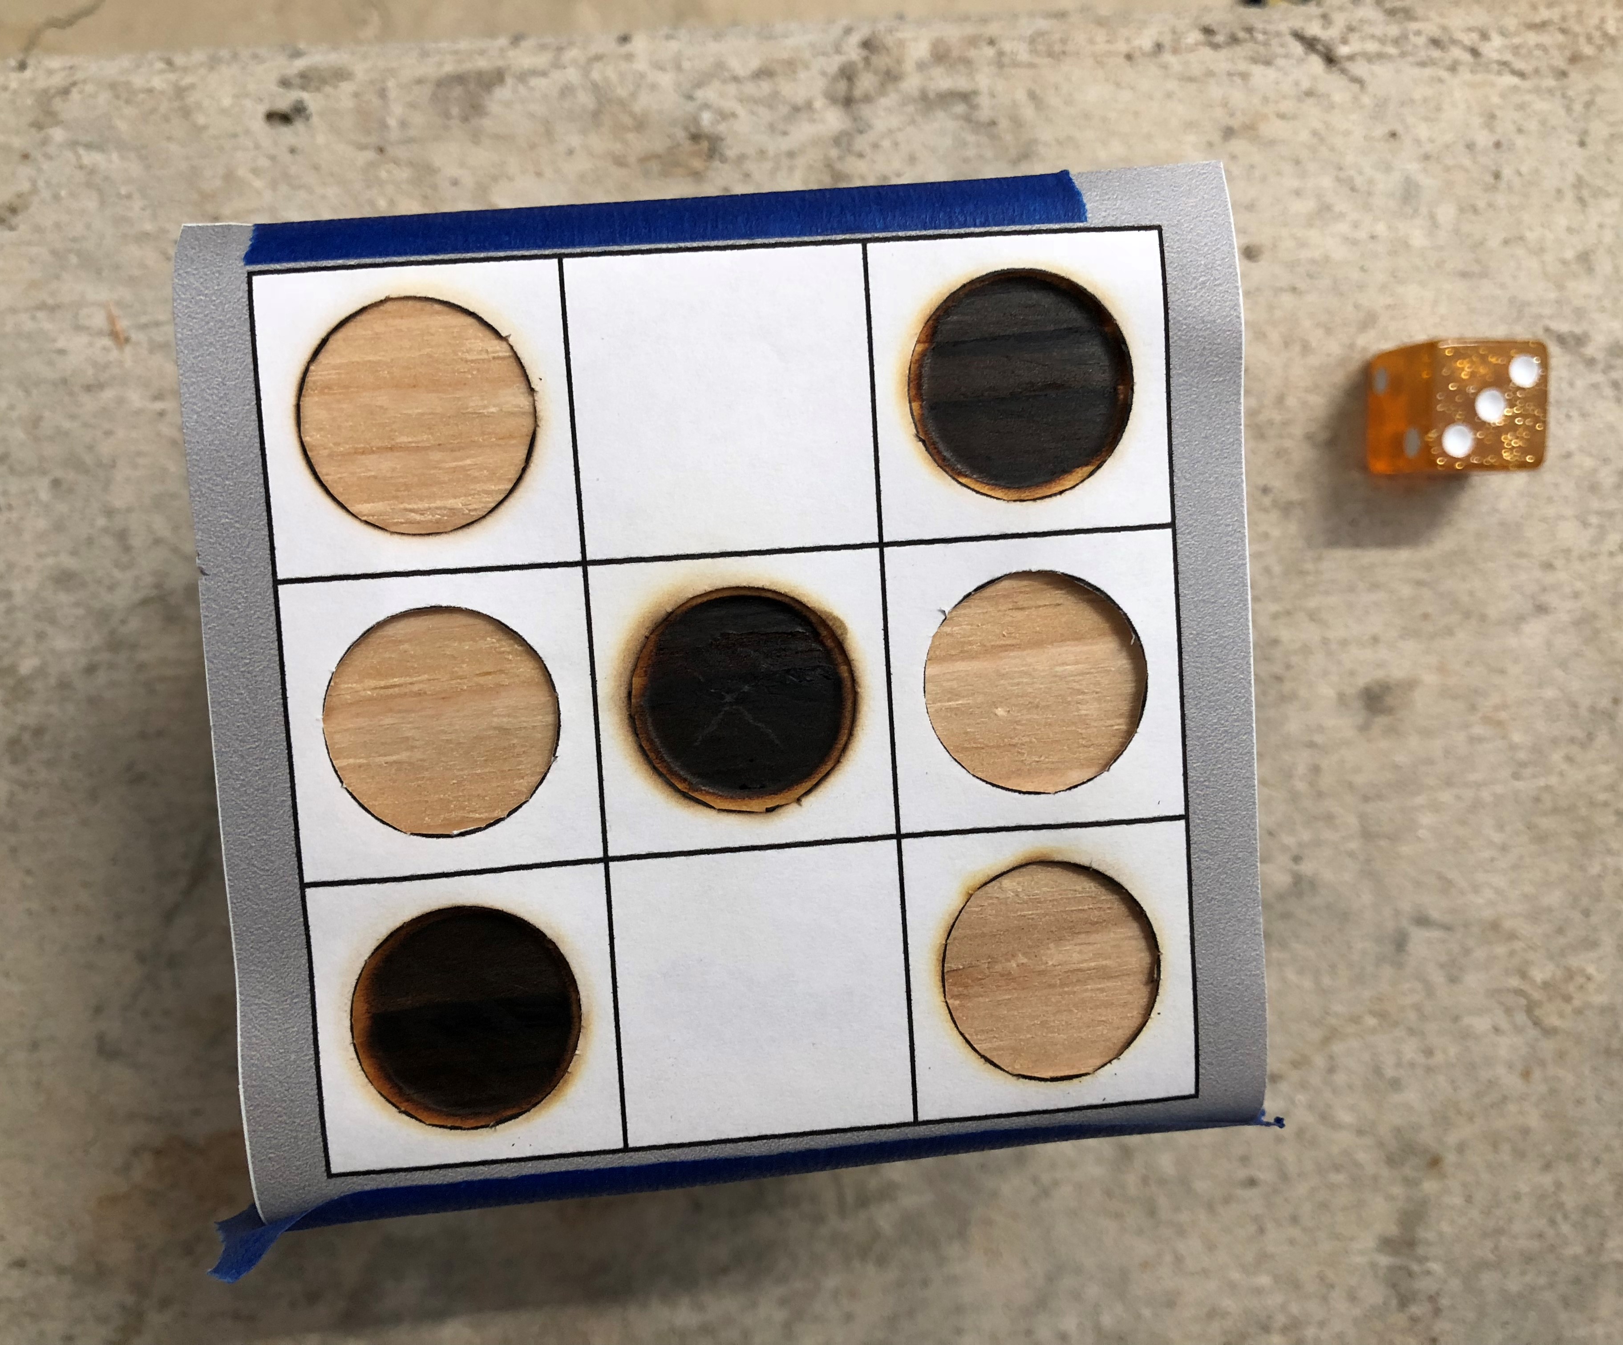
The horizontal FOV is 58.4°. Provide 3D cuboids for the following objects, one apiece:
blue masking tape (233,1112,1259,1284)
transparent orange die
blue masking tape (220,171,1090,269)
[{"bbox_3d":[-0.006,0.049,0.149,0.104,0.018,0.007,-4,94,-4],"label":"blue masking tape"},{"bbox_3d":[0.083,-0.034,0.187,0.016,0.016,0.016,-1,94,-4],"label":"transparent orange die"},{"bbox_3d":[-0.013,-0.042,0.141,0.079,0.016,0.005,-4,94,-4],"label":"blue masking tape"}]

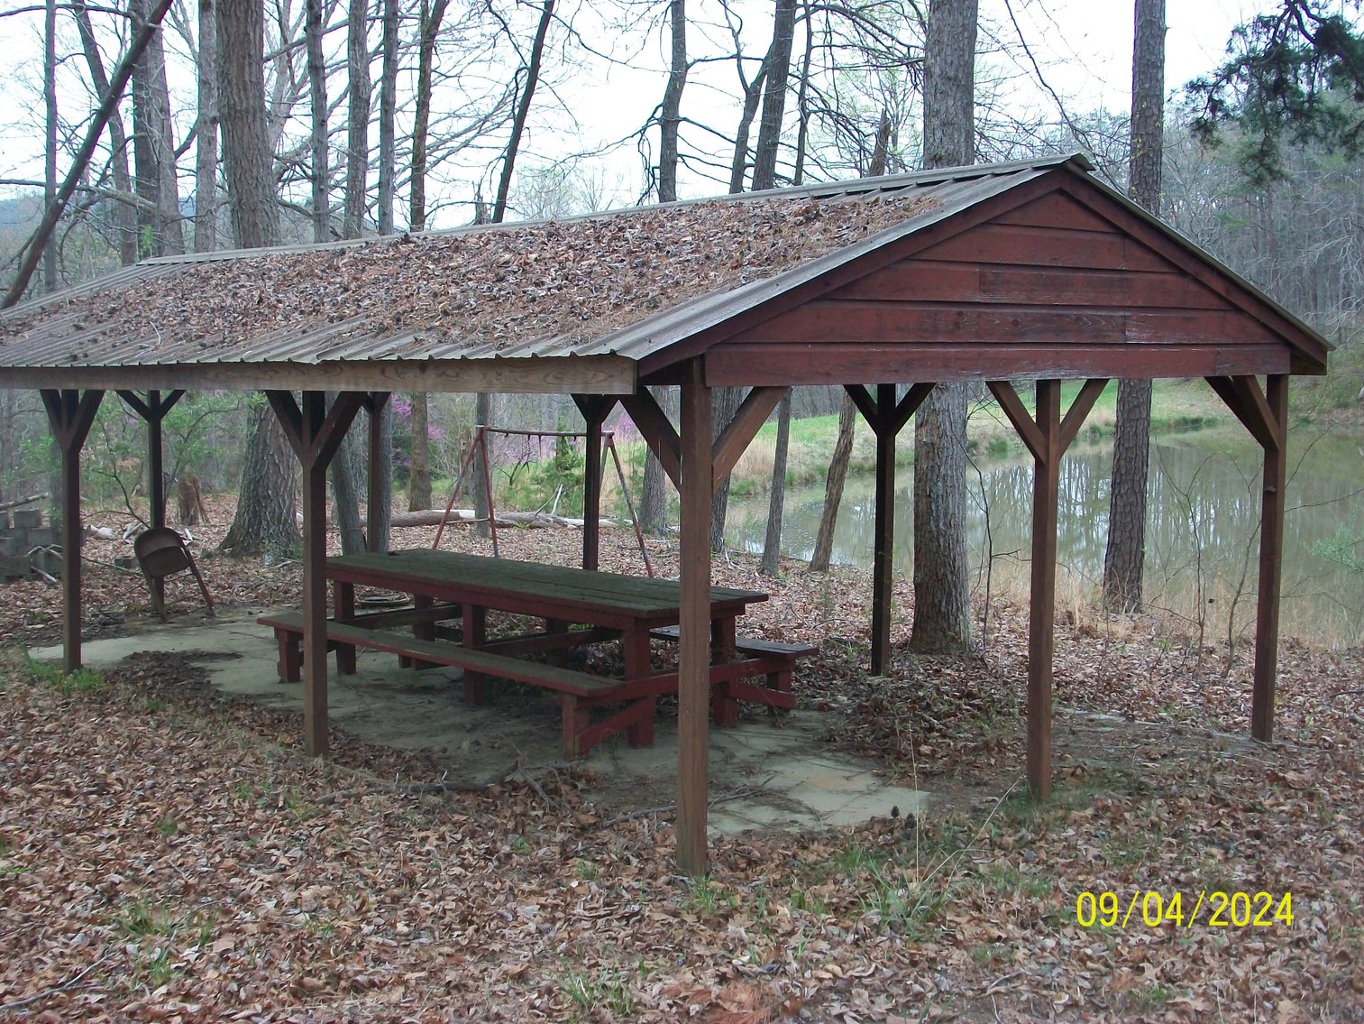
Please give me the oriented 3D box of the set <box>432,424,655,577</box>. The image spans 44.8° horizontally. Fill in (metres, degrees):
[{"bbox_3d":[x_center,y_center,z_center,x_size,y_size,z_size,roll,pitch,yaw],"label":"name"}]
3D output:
[{"bbox_3d":[-1.580,-0.071,18.824,1.200,1.775,2.850,-4,6,-40],"label":"set"}]

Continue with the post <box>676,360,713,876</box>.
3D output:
[{"bbox_3d":[0.052,0.443,6.872,0.092,2.139,0.092,-5,7,-42],"label":"post"}]

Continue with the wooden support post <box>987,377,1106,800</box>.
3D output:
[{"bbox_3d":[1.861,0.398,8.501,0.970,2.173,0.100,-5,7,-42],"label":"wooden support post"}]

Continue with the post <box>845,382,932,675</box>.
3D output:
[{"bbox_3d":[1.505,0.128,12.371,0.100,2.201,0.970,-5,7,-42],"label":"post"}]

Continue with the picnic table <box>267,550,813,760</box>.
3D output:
[{"bbox_3d":[-1.076,0.841,10.941,1.840,0.840,3.690,-5,7,-42],"label":"picnic table"}]

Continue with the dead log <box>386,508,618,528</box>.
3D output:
[{"bbox_3d":[-2.966,0.115,27.500,4.000,0.300,0.360,-1,5,-12],"label":"dead log"}]

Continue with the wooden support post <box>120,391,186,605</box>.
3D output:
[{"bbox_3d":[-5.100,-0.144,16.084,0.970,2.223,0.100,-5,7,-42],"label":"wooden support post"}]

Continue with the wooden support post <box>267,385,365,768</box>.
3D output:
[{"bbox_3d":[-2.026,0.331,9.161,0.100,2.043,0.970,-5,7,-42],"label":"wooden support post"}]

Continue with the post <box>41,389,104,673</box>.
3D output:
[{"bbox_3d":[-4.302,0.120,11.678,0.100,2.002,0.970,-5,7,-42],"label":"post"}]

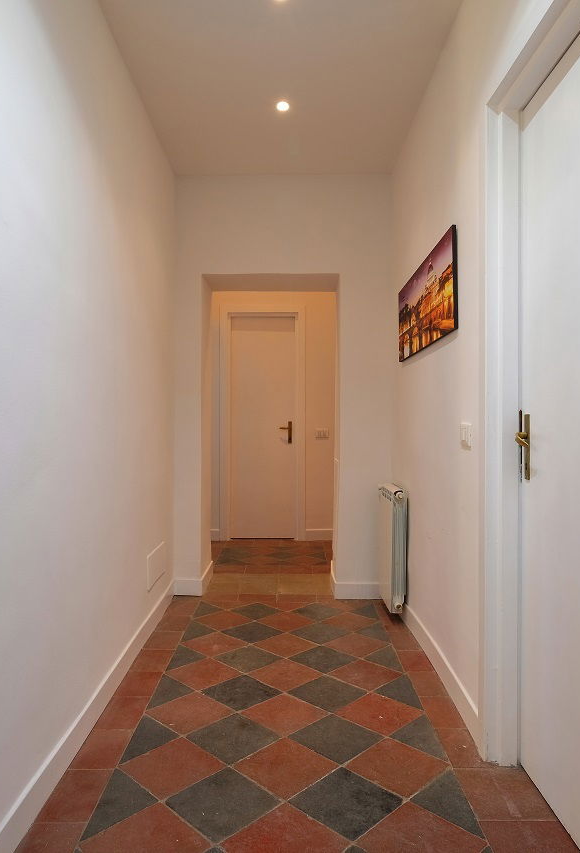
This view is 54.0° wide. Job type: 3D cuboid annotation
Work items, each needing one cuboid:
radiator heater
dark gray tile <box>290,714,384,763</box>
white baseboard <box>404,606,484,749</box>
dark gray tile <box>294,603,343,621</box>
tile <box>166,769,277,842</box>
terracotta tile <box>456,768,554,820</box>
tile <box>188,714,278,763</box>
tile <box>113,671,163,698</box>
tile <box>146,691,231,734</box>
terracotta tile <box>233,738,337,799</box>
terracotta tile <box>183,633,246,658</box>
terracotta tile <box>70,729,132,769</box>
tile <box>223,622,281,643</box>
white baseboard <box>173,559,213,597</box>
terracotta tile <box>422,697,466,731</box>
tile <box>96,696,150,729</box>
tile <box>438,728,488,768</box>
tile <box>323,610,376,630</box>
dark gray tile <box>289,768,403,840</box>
[{"bbox_3d":[0.598,0.682,3.305,0.085,0.665,0.410,0,0,0],"label":"radiator heater"},{"bbox_3d":[0.163,1.106,2.012,0.248,0.013,0.248,0,-1,45],"label":"dark gray tile"},{"bbox_3d":[0.641,1.035,2.631,0.015,0.110,1.546,0,0,0],"label":"white baseboard"},{"bbox_3d":[0.160,1.119,3.406,0.248,0.013,0.248,0,-1,45],"label":"dark gray tile"},{"bbox_3d":[-0.194,1.095,1.655,0.243,0.015,0.243,0,0,45],"label":"tile"},{"bbox_3d":[0.634,1.101,1.703,0.217,0.015,0.243,0,0,0],"label":"terracotta tile"},{"bbox_3d":[-0.195,1.095,1.993,0.243,0.015,0.243,0,0,45],"label":"tile"},{"bbox_3d":[-0.638,1.101,2.415,0.156,0.015,0.229,0,0,0],"label":"tile"},{"bbox_3d":[-0.376,1.106,2.185,0.248,0.013,0.248,0,-1,45],"label":"tile"},{"bbox_3d":[-0.016,1.104,1.838,0.248,0.013,0.248,0,-1,45],"label":"terracotta tile"},{"bbox_3d":[-0.377,1.113,2.882,0.248,0.013,0.248,0,-1,45],"label":"terracotta tile"},{"bbox_3d":[-0.633,1.099,1.930,0.147,0.015,0.242,0,0,0],"label":"terracotta tile"},{"bbox_3d":[-0.198,1.108,3.046,0.248,0.015,0.248,0,0,45],"label":"tile"},{"bbox_3d":[-0.666,1.060,3.994,0.187,0.110,0.550,0,-1,0],"label":"white baseboard"},{"bbox_3d":[0.583,1.096,2.168,0.106,0.015,0.240,0,0,0],"label":"terracotta tile"},{"bbox_3d":[-0.637,1.100,2.176,0.152,0.015,0.244,0,0,0],"label":"tile"},{"bbox_3d":[0.581,1.102,1.947,0.113,0.015,0.242,0,0,0],"label":"tile"},{"bbox_3d":[0.339,1.099,3.190,0.243,0.015,0.243,0,0,45],"label":"tile"},{"bbox_3d":[0.163,1.103,1.664,0.248,0.013,0.248,0,-1,45],"label":"dark gray tile"}]

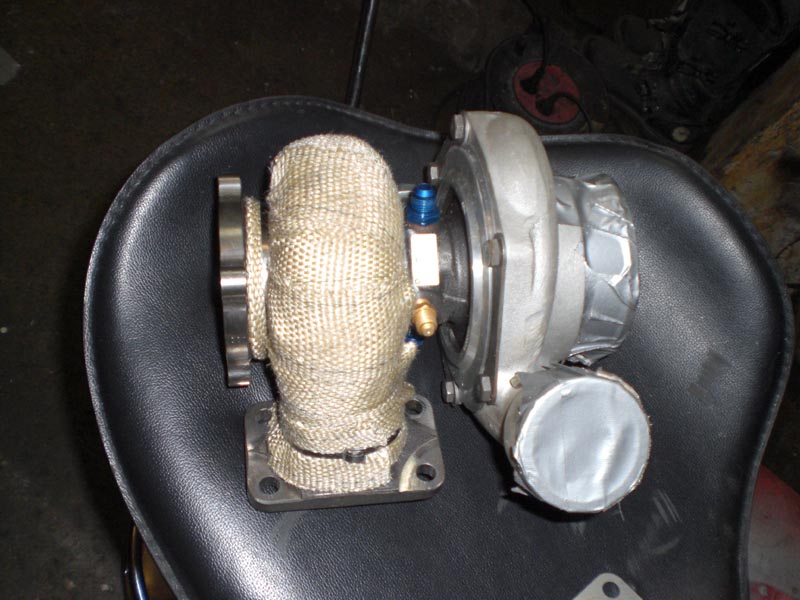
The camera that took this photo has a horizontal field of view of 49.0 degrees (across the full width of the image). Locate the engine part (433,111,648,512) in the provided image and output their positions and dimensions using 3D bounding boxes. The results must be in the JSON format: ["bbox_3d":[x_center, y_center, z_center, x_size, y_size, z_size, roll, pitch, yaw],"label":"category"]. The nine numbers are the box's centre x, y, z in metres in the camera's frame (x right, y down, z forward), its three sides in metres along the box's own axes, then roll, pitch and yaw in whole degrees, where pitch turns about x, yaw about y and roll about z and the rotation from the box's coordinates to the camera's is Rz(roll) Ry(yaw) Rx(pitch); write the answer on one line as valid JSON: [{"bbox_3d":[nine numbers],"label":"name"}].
[{"bbox_3d":[0.070,0.000,0.461,0.092,0.177,0.196,-2,49,-10],"label":"engine part"}]

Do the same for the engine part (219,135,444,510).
[{"bbox_3d":[-0.031,0.002,0.453,0.116,0.172,0.146,-2,49,-10],"label":"engine part"}]

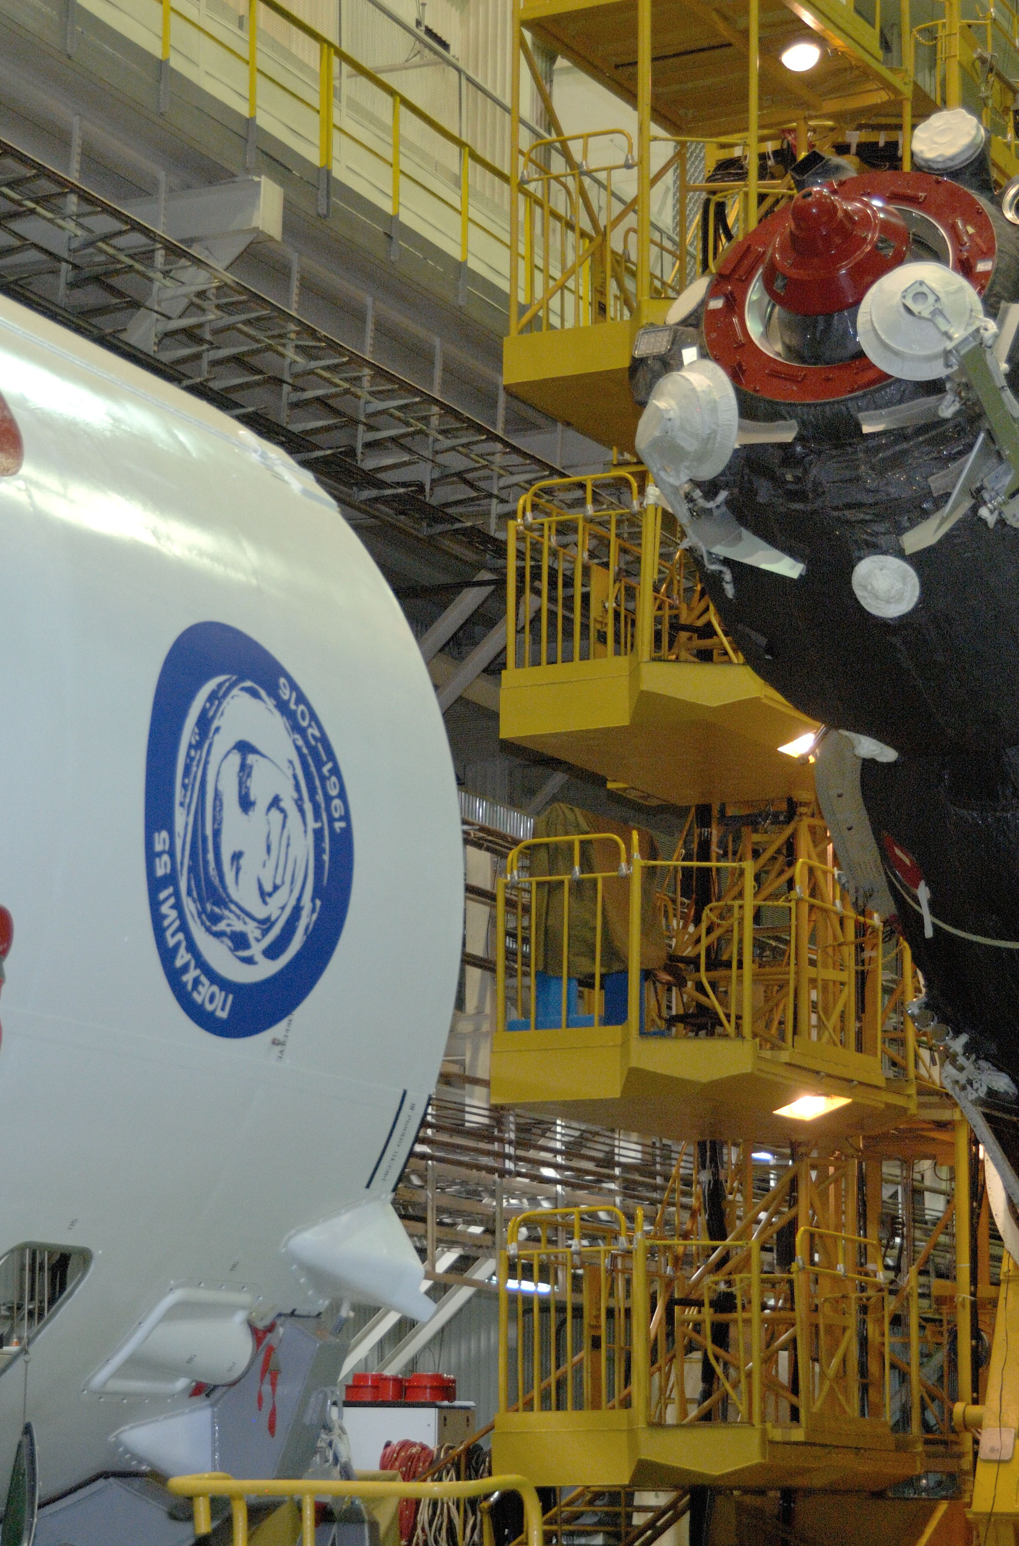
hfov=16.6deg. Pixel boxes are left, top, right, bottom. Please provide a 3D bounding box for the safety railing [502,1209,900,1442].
[{"bbox_3d":[1.210,3.350,20.900,1.420,1.250,2.400,-6,-14,32],"label":"safety railing"}]

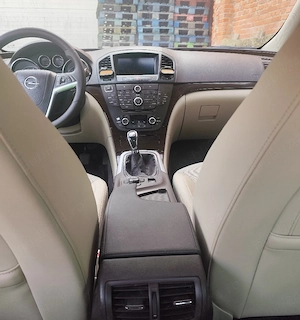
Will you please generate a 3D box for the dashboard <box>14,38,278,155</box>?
[{"bbox_3d":[-0.066,-0.320,1.305,1.450,0.470,0.500,-1,19,-6],"label":"dashboard"}]

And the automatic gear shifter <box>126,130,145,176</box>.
[{"bbox_3d":[-0.053,-0.025,0.985,0.070,0.140,0.090,-1,19,-6],"label":"automatic gear shifter"}]

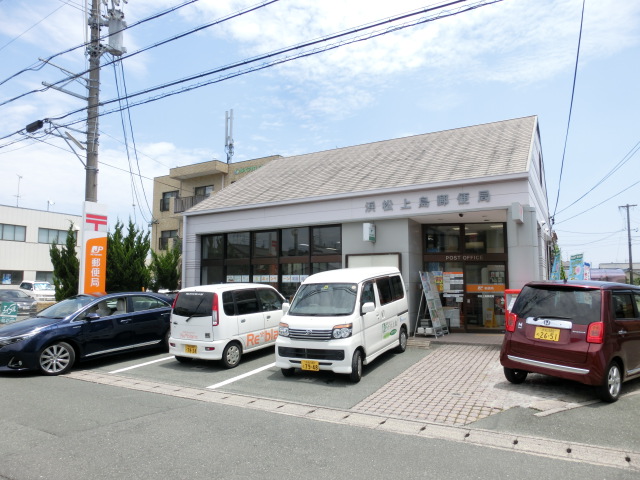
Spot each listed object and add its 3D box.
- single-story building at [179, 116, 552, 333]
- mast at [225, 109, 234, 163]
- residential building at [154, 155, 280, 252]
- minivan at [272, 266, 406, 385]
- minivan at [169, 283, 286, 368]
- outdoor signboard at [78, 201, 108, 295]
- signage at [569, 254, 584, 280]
[{"bbox_3d":[3.041,-0.570,19.079,12.100,7.600,12.600,-4,-6,29],"label":"single-story building"},{"bbox_3d":[-6.882,-7.765,33.558,0.750,4.420,0.600,-4,-6,29],"label":"mast"},{"bbox_3d":[-5.153,-0.098,34.494,11.800,9.100,10.500,-4,-6,29],"label":"residential building"},{"bbox_3d":[0.565,1.545,8.882,1.510,1.870,3.400,-4,-4,28],"label":"minivan"},{"bbox_3d":[-1.692,1.818,10.231,1.490,1.640,3.400,-4,-4,32],"label":"minivan"},{"bbox_3d":[-6.756,0.855,13.238,0.280,4.040,0.710,-4,-6,29],"label":"outdoor signboard"},{"bbox_3d":[9.249,1.406,16.000,0.550,1.800,0.060,-4,-6,29],"label":"signage"}]

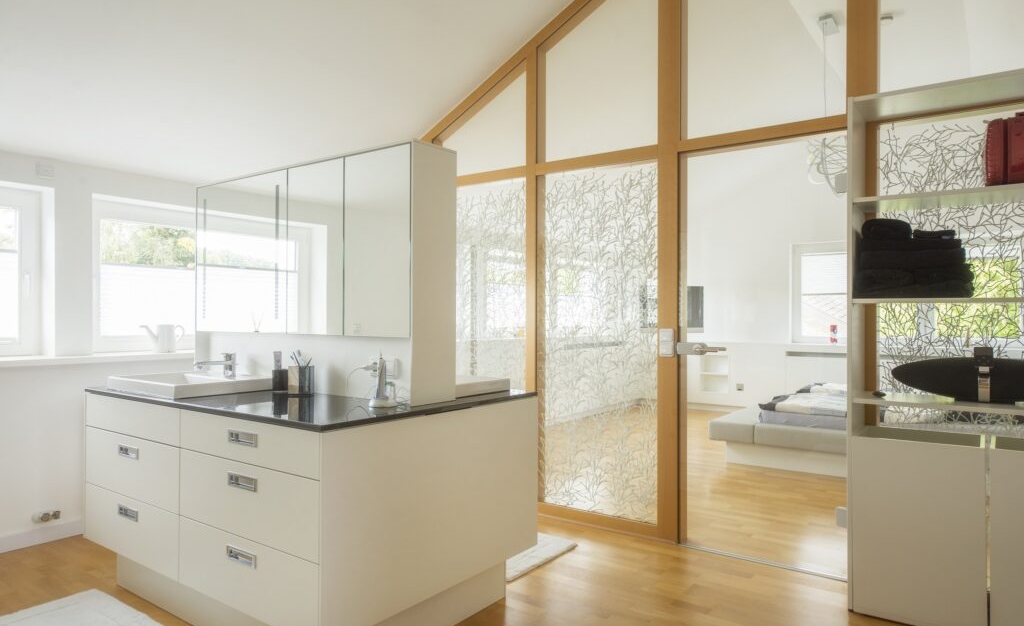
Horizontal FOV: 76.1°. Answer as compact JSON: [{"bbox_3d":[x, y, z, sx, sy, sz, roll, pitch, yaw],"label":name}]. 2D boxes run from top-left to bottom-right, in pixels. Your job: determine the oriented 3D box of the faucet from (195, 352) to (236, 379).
[{"bbox_3d":[-1.405,0.249,3.100,0.048,0.113,0.195,0,0,36],"label":"faucet"}]

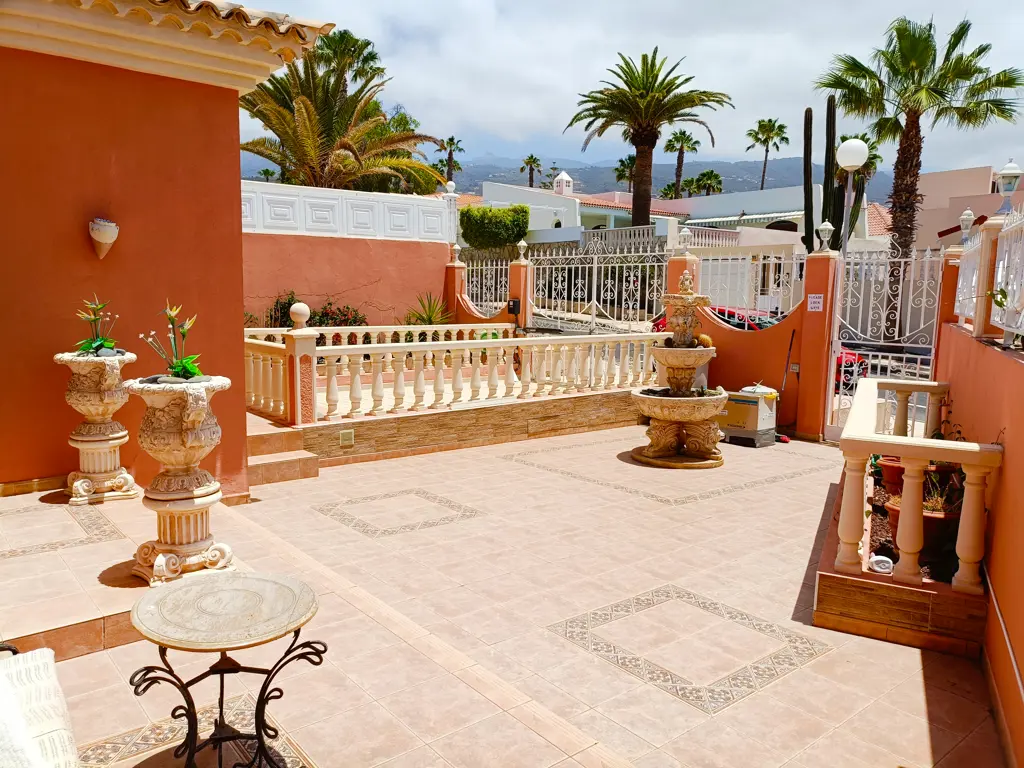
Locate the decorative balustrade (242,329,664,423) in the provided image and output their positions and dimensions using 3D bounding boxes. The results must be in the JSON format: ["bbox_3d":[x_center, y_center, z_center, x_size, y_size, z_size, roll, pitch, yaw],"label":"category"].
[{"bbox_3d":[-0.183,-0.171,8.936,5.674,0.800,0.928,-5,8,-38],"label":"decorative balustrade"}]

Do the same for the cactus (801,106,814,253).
[{"bbox_3d":[5.169,-2.607,13.107,0.230,4.400,0.220,0,6,0],"label":"cactus"}]

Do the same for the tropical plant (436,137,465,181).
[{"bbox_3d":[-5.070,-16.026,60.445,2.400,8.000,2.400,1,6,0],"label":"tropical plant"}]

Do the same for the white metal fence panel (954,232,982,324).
[{"bbox_3d":[3.668,-0.788,5.965,0.080,0.720,1.720,4,7,27],"label":"white metal fence panel"}]

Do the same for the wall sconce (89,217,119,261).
[{"bbox_3d":[-2.718,-0.961,4.920,0.180,0.275,0.110,-5,8,-38],"label":"wall sconce"}]

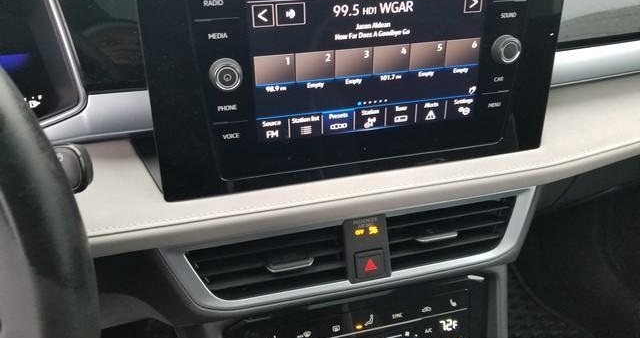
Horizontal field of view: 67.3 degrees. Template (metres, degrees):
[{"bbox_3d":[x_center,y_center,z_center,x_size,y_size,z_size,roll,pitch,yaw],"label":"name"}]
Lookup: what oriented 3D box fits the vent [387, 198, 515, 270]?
[{"bbox_3d":[0.118,0.055,0.444,0.131,0.052,0.030,-7,15,-13],"label":"vent"}]

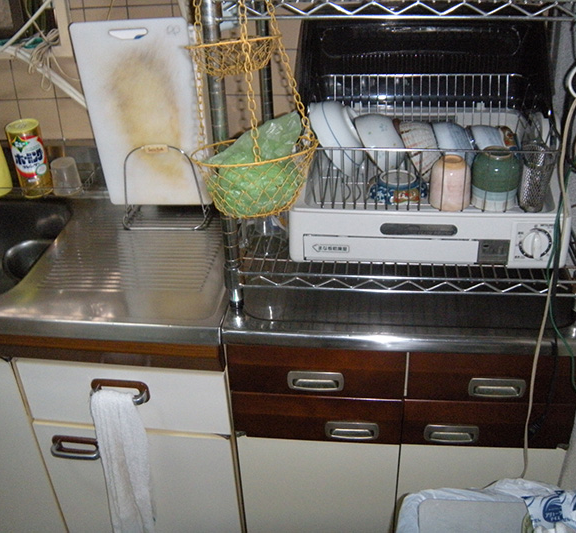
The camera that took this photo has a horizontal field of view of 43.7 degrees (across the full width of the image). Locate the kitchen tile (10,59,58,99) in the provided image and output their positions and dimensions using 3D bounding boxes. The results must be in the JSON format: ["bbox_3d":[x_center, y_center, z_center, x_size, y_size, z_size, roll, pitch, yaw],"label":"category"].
[{"bbox_3d":[-0.577,-0.427,1.624,0.099,0.099,0.008,2,30,8],"label":"kitchen tile"}]

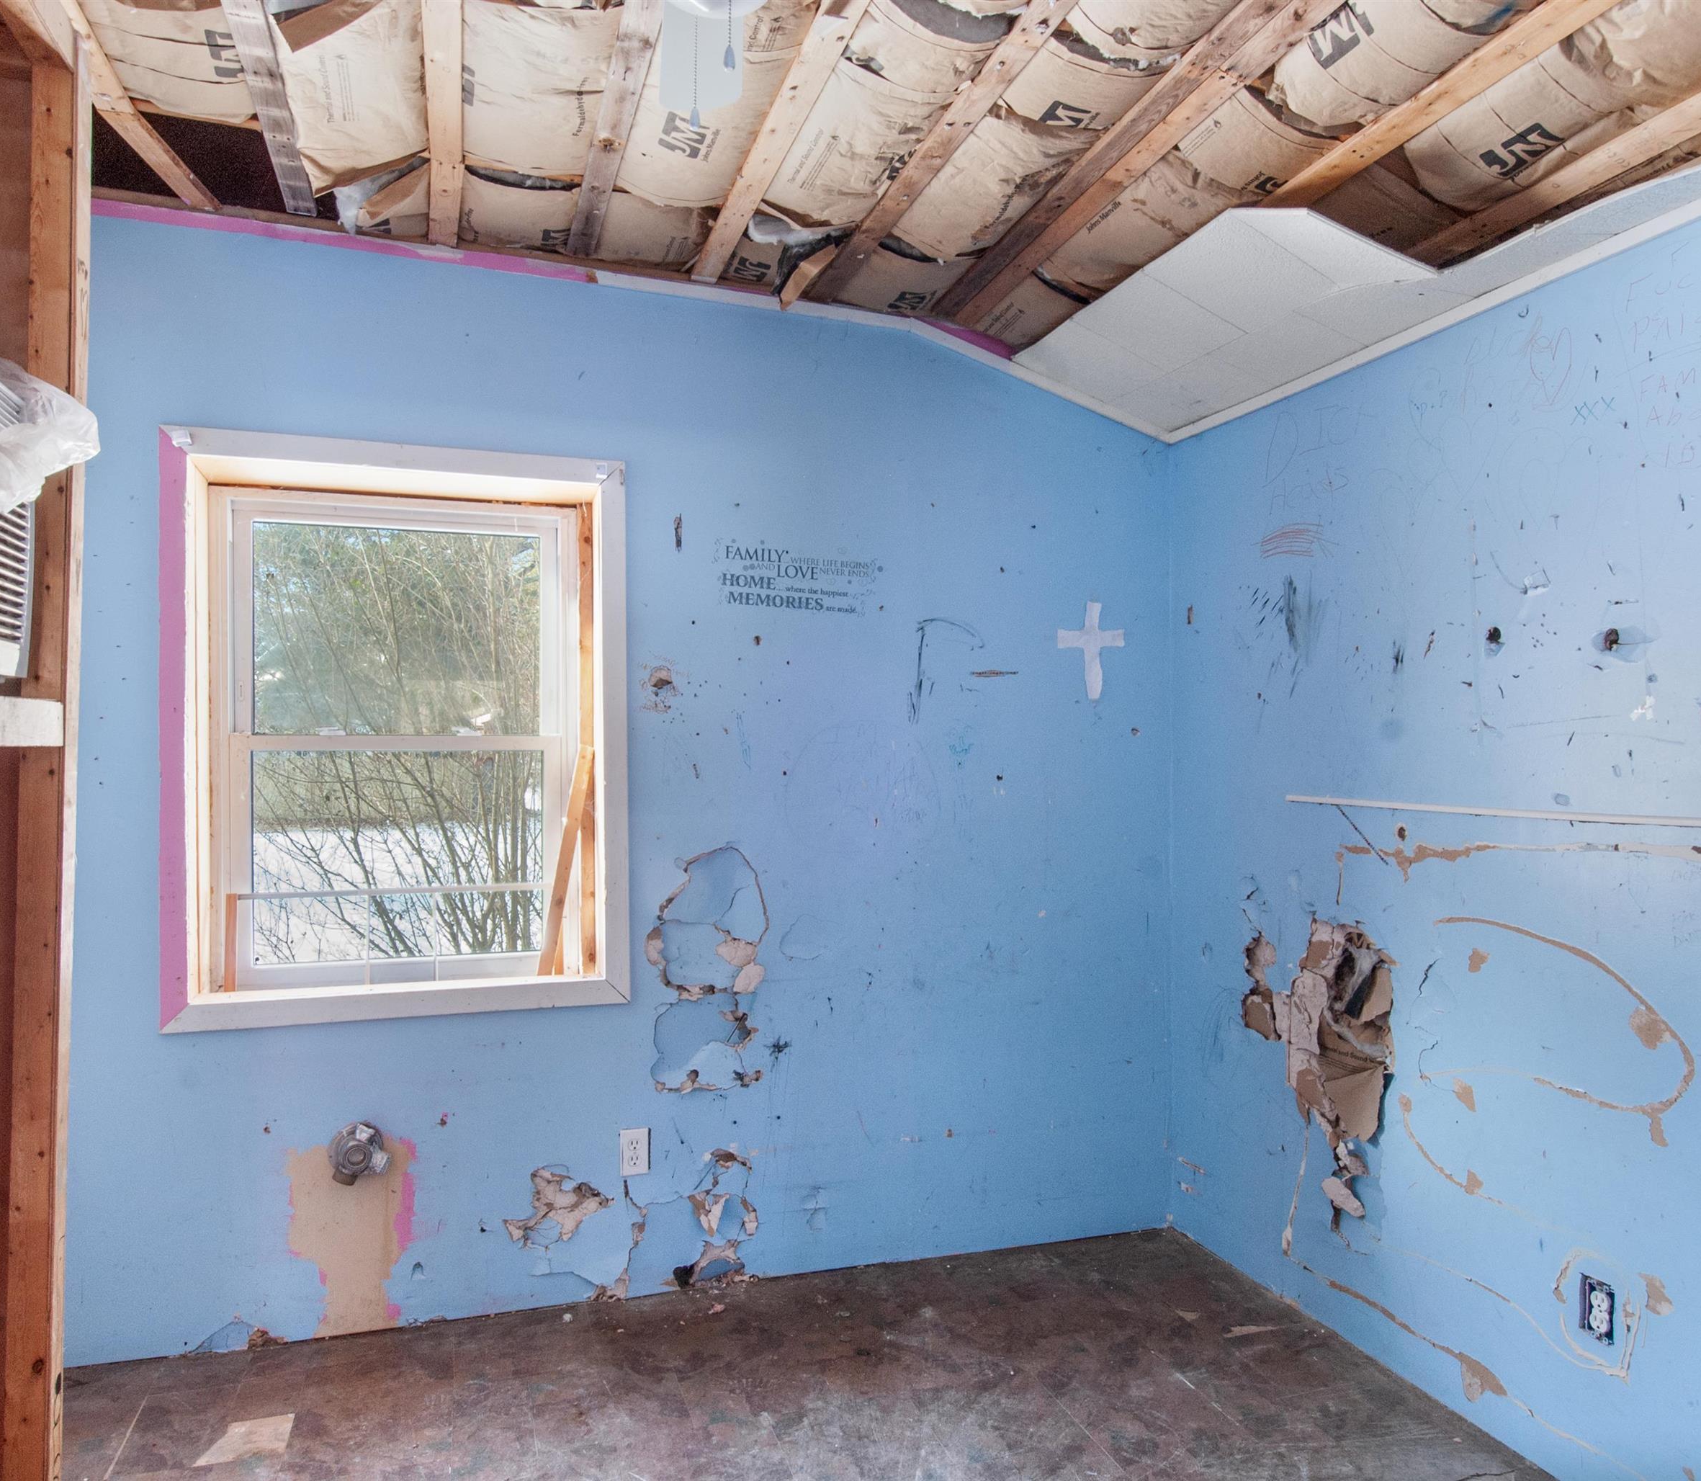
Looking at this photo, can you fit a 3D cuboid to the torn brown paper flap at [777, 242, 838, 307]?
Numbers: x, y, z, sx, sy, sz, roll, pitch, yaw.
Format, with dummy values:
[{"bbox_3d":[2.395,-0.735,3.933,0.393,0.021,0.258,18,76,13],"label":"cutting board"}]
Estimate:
[{"bbox_3d":[-0.102,-1.115,2.660,0.110,0.110,0.130,0,-1,-19],"label":"torn brown paper flap"}]

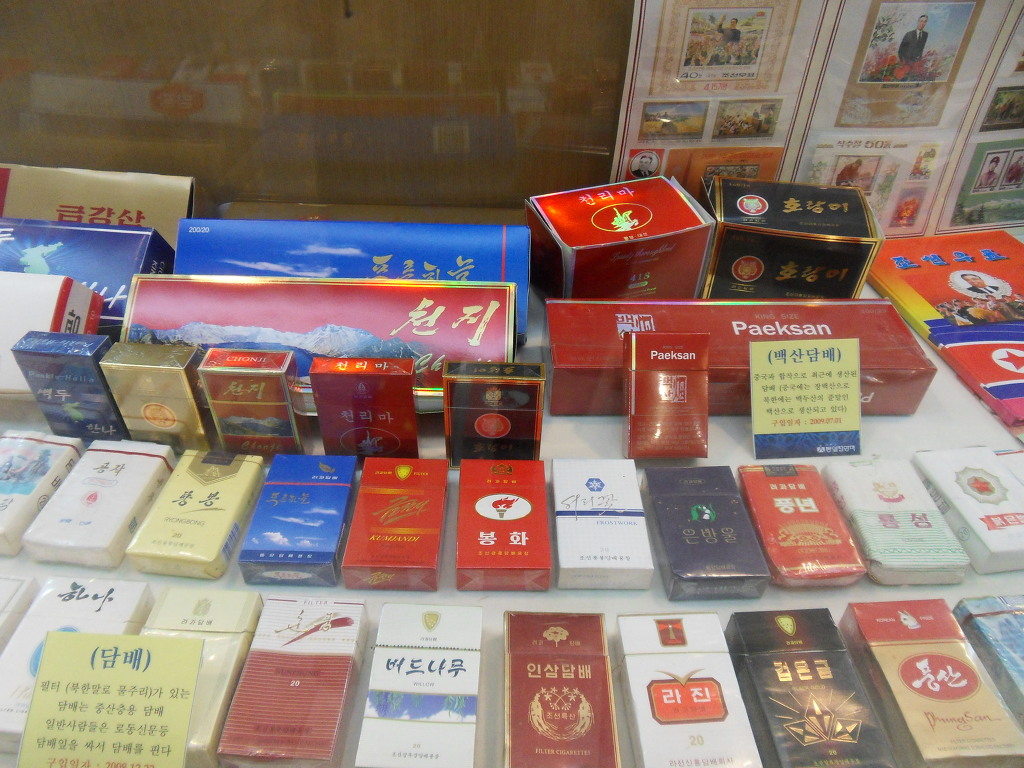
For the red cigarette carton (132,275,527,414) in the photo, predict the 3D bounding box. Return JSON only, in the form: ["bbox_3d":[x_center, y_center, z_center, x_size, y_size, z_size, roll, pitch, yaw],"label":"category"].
[{"bbox_3d":[-0.139,-0.028,0.533,0.282,0.046,0.089,1,71,-1],"label":"red cigarette carton"}]

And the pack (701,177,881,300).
[{"bbox_3d":[0.230,-0.105,0.619,0.123,0.110,0.086,7,42,7],"label":"pack"}]

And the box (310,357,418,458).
[{"bbox_3d":[-0.095,0.022,0.476,0.063,0.086,0.016,1,39,-1],"label":"box"}]

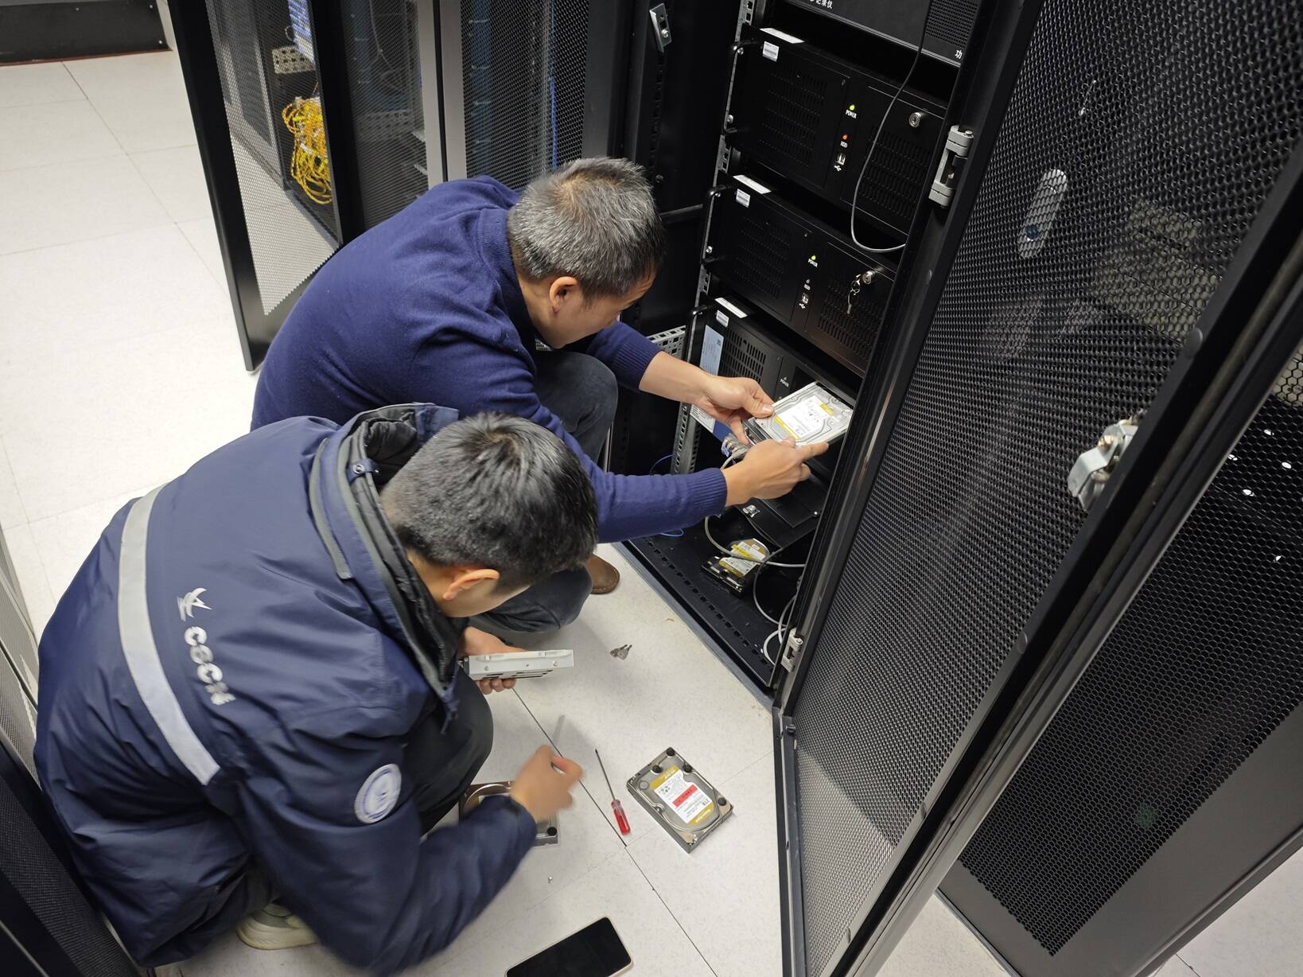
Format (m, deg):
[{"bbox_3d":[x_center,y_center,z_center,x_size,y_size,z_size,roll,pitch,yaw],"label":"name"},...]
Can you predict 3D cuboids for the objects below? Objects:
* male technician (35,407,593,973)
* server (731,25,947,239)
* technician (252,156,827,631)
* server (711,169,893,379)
[{"bbox_3d":[-0.379,0.251,1.038,0.630,0.790,0.570,-9,44,-18],"label":"male technician"},{"bbox_3d":[0.446,-0.570,1.331,0.500,0.177,0.482,-23,49,-30],"label":"server"},{"bbox_3d":[-0.196,-0.079,1.388,0.840,0.860,0.460,0,42,-9],"label":"technician"},{"bbox_3d":[0.424,-0.401,1.479,0.500,0.177,0.482,-23,49,-30],"label":"server"}]

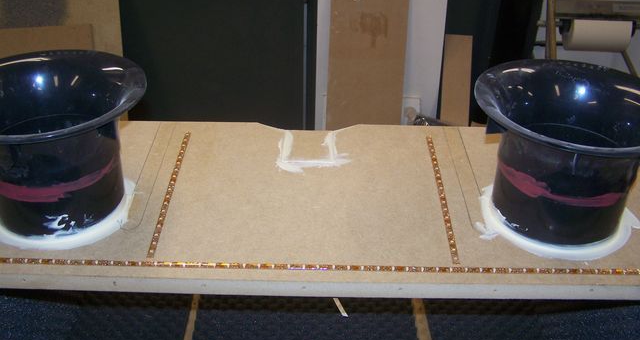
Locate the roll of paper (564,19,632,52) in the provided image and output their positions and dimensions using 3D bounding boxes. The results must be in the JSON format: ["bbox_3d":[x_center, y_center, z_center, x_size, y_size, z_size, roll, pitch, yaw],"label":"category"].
[{"bbox_3d":[1.170,-0.613,2.970,0.234,0.216,0.216,5,24,7],"label":"roll of paper"}]

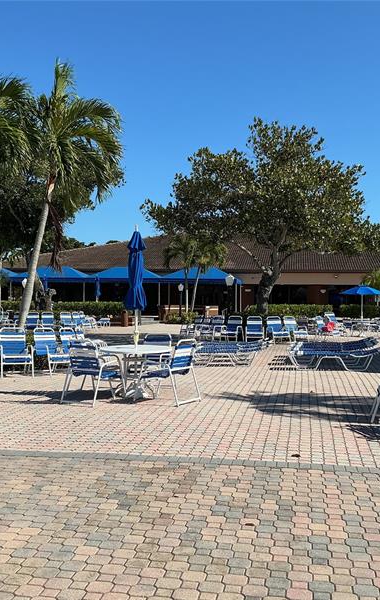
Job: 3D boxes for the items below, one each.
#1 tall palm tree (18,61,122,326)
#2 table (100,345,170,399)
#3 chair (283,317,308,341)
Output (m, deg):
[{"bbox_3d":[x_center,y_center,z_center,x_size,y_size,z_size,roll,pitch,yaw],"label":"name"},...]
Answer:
[{"bbox_3d":[-2.660,-1.900,14.800,2.500,6.800,2.500,0,0,0],"label":"tall palm tree"},{"bbox_3d":[-0.796,1.089,9.948,1.070,0.730,1.070,0,0,0],"label":"table"},{"bbox_3d":[3.680,1.013,23.300,0.590,0.890,0.780,0,0,-27],"label":"chair"}]

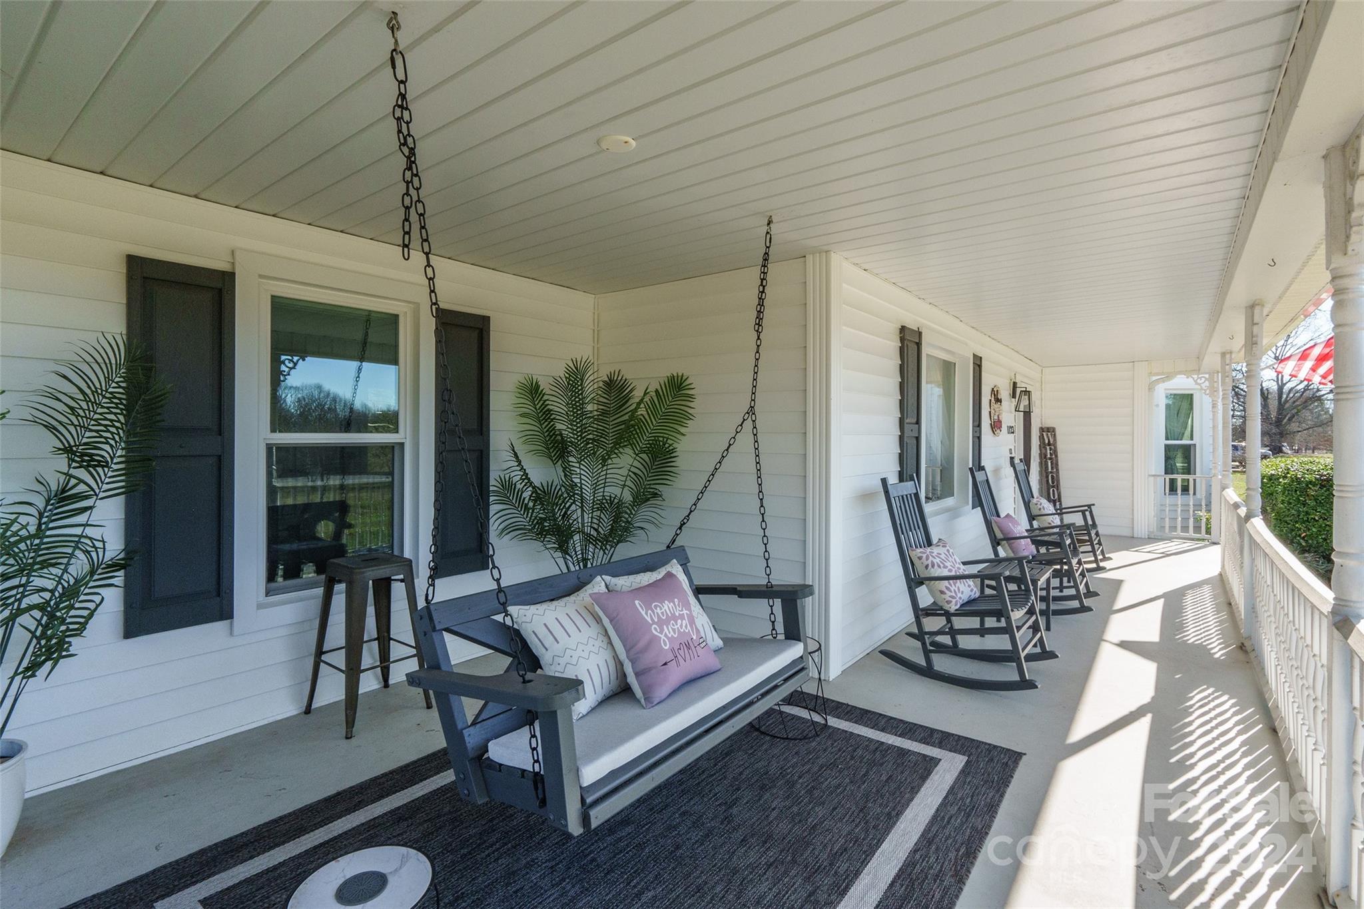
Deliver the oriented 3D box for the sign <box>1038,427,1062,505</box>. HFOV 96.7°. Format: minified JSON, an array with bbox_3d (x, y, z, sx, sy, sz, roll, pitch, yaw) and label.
[{"bbox_3d":[5.320,0.375,8.700,0.220,1.520,0.035,0,-6,12],"label":"sign"}]

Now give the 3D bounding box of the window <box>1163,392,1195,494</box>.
[{"bbox_3d":[7.586,-0.179,9.250,0.520,1.570,0.100,0,1,-5],"label":"window"}]

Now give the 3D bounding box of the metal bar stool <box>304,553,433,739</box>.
[{"bbox_3d":[-1.589,0.925,3.080,0.430,0.765,0.420,1,1,39],"label":"metal bar stool"}]

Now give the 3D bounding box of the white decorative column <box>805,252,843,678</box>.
[{"bbox_3d":[0.837,0.058,3.570,0.160,2.460,0.160,1,1,39],"label":"white decorative column"}]

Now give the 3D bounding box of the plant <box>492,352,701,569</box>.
[{"bbox_3d":[-0.560,0.345,3.830,1.120,1.860,1.170,1,1,39],"label":"plant"}]

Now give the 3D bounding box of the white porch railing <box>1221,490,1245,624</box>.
[{"bbox_3d":[4.706,0.796,5.140,0.090,0.820,2.650,1,1,39],"label":"white porch railing"}]

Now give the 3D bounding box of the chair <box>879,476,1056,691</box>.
[{"bbox_3d":[1.780,0.713,3.740,0.870,1.140,0.660,1,1,34],"label":"chair"}]

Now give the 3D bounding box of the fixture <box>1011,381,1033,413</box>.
[{"bbox_3d":[4.150,-0.700,7.380,0.220,0.390,0.180,1,1,39],"label":"fixture"}]

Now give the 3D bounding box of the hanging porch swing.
[{"bbox_3d":[-0.169,-0.055,2.266,0.720,2.120,1.780,1,1,38],"label":"hanging porch swing"}]

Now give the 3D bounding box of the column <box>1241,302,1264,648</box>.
[{"bbox_3d":[3.848,0.123,4.080,0.100,2.300,0.100,1,1,39],"label":"column"}]

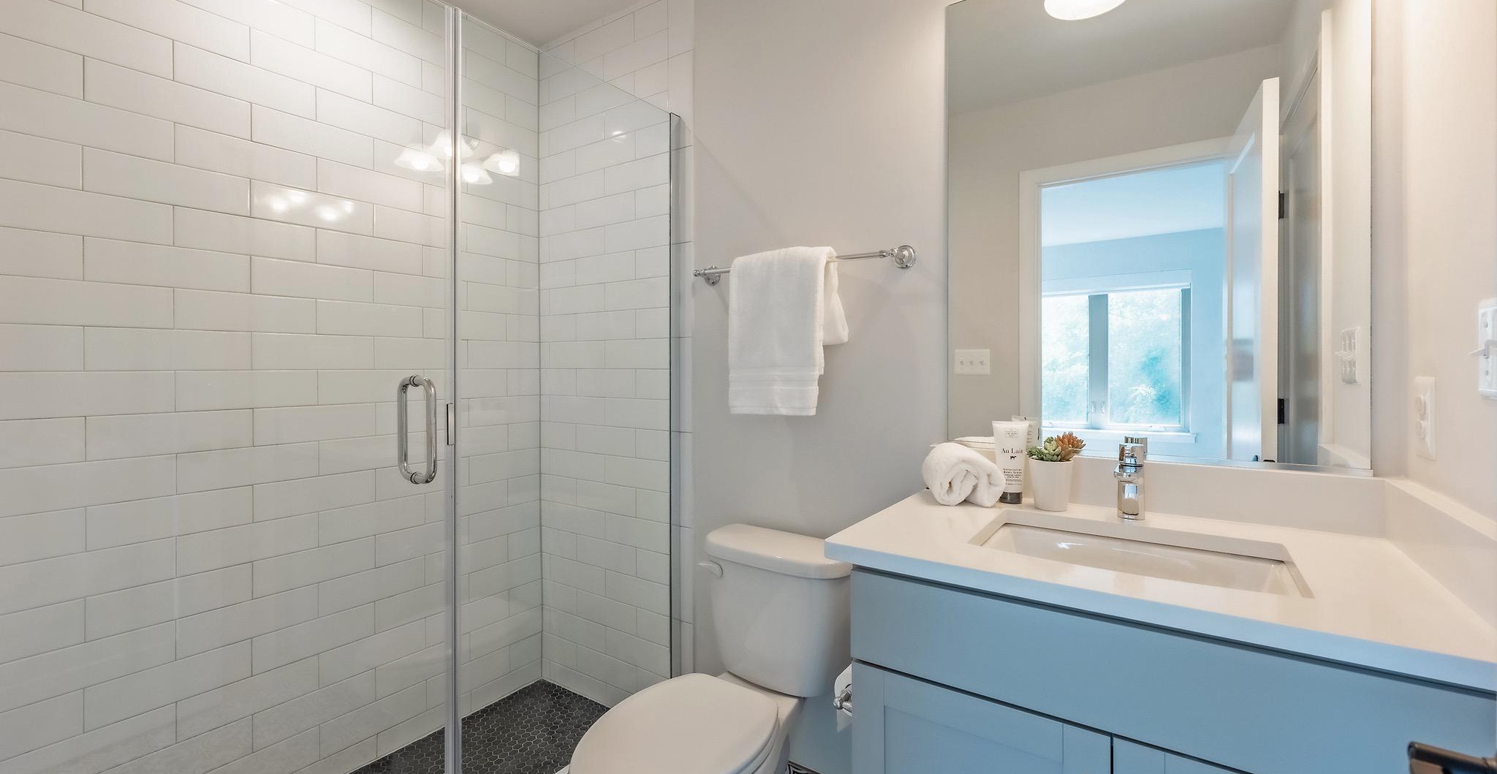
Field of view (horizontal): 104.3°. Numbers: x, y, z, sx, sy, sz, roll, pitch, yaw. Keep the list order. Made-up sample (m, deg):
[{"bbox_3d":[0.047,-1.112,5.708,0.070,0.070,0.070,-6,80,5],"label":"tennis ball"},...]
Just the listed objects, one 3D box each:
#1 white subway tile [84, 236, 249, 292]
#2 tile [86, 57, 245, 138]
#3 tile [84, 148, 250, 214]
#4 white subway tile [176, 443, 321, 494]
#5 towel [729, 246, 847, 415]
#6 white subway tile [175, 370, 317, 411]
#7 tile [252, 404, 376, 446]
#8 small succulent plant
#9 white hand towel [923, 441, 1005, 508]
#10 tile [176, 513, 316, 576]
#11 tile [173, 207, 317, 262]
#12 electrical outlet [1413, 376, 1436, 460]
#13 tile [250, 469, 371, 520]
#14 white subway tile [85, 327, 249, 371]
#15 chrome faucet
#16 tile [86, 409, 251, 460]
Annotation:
[{"bbox_3d":[-1.443,-0.300,1.464,0.010,0.102,0.301,1,1,35],"label":"white subway tile"},{"bbox_3d":[-1.444,-0.714,1.463,0.010,0.102,0.301,1,1,35],"label":"tile"},{"bbox_3d":[-1.436,-0.508,1.456,0.009,0.102,0.300,1,1,37],"label":"tile"},{"bbox_3d":[-1.346,0.215,1.576,0.009,0.102,0.300,1,1,37],"label":"white subway tile"},{"bbox_3d":[0.099,-0.149,1.587,0.340,0.450,0.110,1,1,35],"label":"towel"},{"bbox_3d":[-1.346,0.007,1.576,0.009,0.102,0.300,1,1,37],"label":"white subway tile"},{"bbox_3d":[-1.256,0.103,1.696,0.009,0.102,0.300,1,1,37],"label":"tile"},{"bbox_3d":[0.635,0.124,1.200,0.115,0.068,0.095,1,1,35],"label":"small succulent plant"},{"bbox_3d":[0.510,0.193,1.345,0.162,0.132,0.155,1,1,32],"label":"white hand towel"},{"bbox_3d":[-1.353,0.424,1.588,0.010,0.102,0.301,1,1,35],"label":"tile"},{"bbox_3d":[-1.355,-0.408,1.585,0.010,0.102,0.301,1,1,35],"label":"tile"},{"bbox_3d":[0.994,0.046,0.855,0.010,0.117,0.075,1,1,36],"label":"electrical outlet"},{"bbox_3d":[-1.264,0.315,1.710,0.010,0.102,0.301,1,1,35],"label":"tile"},{"bbox_3d":[-1.436,-0.091,1.456,0.009,0.102,0.300,1,1,37],"label":"white subway tile"},{"bbox_3d":[0.753,0.187,1.146,0.053,0.152,0.140,1,1,32],"label":"chrome faucet"},{"bbox_3d":[-1.443,0.116,1.465,0.010,0.102,0.301,1,1,35],"label":"tile"}]

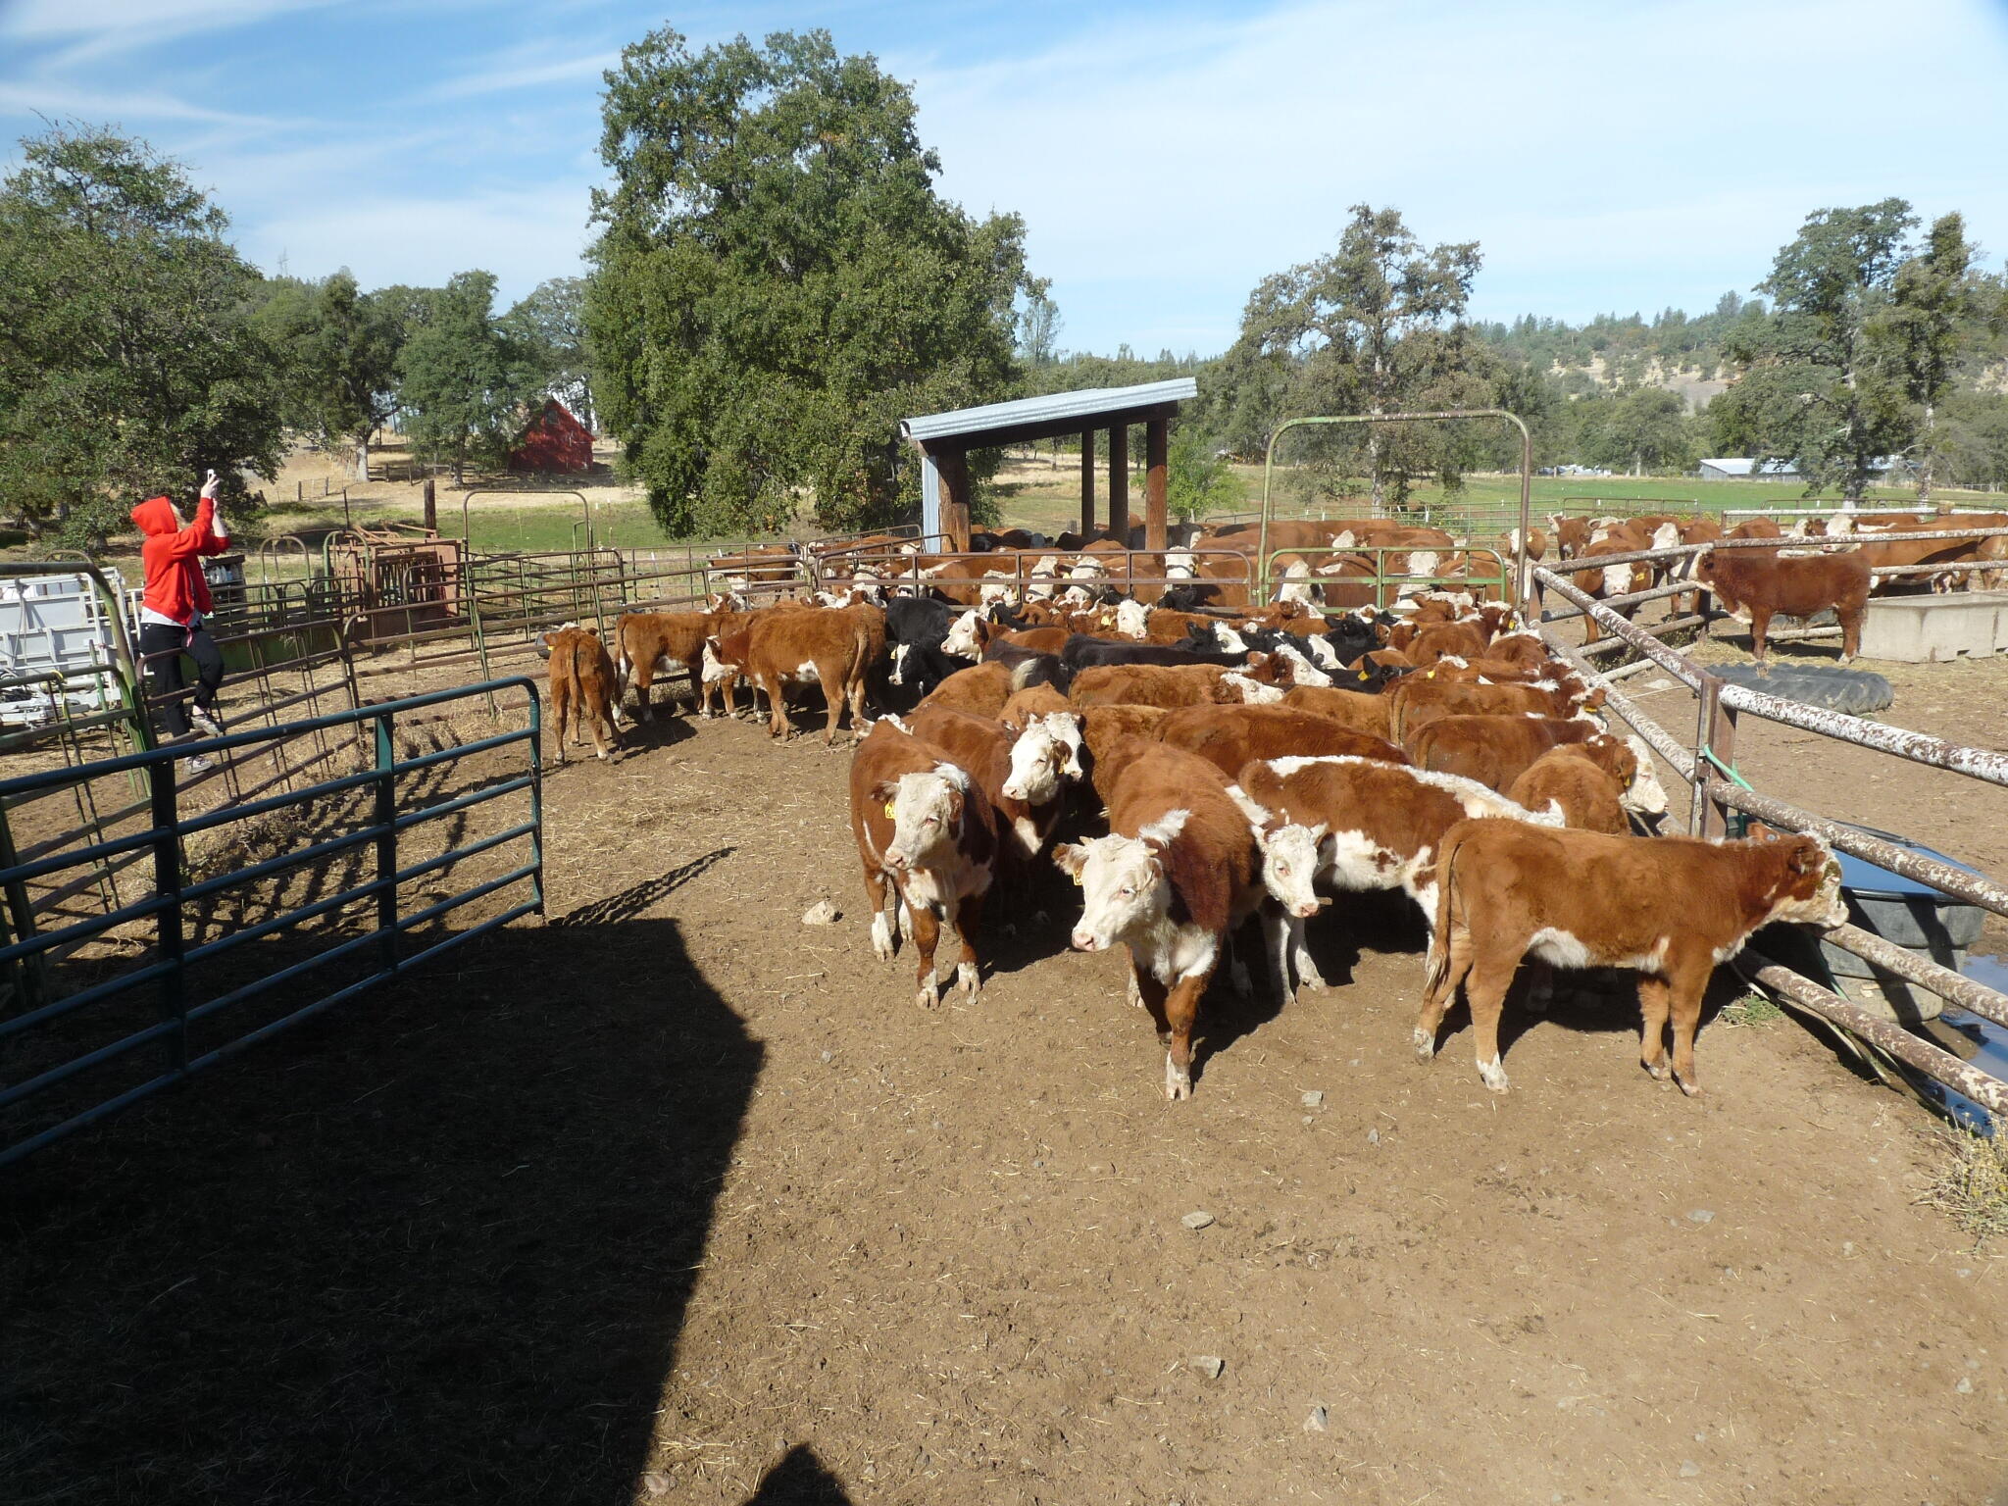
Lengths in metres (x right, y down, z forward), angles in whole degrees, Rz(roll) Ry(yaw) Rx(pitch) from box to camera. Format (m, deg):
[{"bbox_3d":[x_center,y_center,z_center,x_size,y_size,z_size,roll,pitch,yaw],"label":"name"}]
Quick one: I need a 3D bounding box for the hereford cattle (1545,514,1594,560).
[{"bbox_3d":[9.950,-3.638,27.200,0.650,1.220,1.700,6,13,29],"label":"hereford cattle"}]

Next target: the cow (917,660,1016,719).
[{"bbox_3d":[-0.330,-0.008,10.502,0.500,1.100,1.550,5,12,24],"label":"cow"}]

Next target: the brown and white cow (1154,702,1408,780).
[{"bbox_3d":[1.730,0.362,8.750,1.750,1.150,0.520,6,13,29],"label":"brown and white cow"}]

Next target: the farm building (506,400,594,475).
[{"bbox_3d":[-33.791,-23.650,116.940,6.800,6.200,8.500,-2,12,-12],"label":"farm building"}]

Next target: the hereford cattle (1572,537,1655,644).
[{"bbox_3d":[8.200,-2.092,20.974,0.700,1.330,2.000,3,11,14],"label":"hereford cattle"}]

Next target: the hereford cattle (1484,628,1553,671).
[{"bbox_3d":[4.080,-0.401,12.300,0.520,1.150,1.700,5,12,23],"label":"hereford cattle"}]

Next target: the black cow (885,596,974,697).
[{"bbox_3d":[-0.720,-0.821,14.521,0.550,1.120,1.550,2,11,10],"label":"black cow"}]

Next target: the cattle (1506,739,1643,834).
[{"bbox_3d":[3.270,0.443,8.884,0.550,1.050,1.550,5,12,26],"label":"cattle"}]

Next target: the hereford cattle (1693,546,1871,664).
[{"bbox_3d":[9.030,-1.719,18.200,1.900,1.250,0.600,4,12,18],"label":"hereford cattle"}]

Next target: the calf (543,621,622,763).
[{"bbox_3d":[-3.780,-0.573,14.239,0.470,1.070,1.580,-1,11,-5],"label":"calf"}]

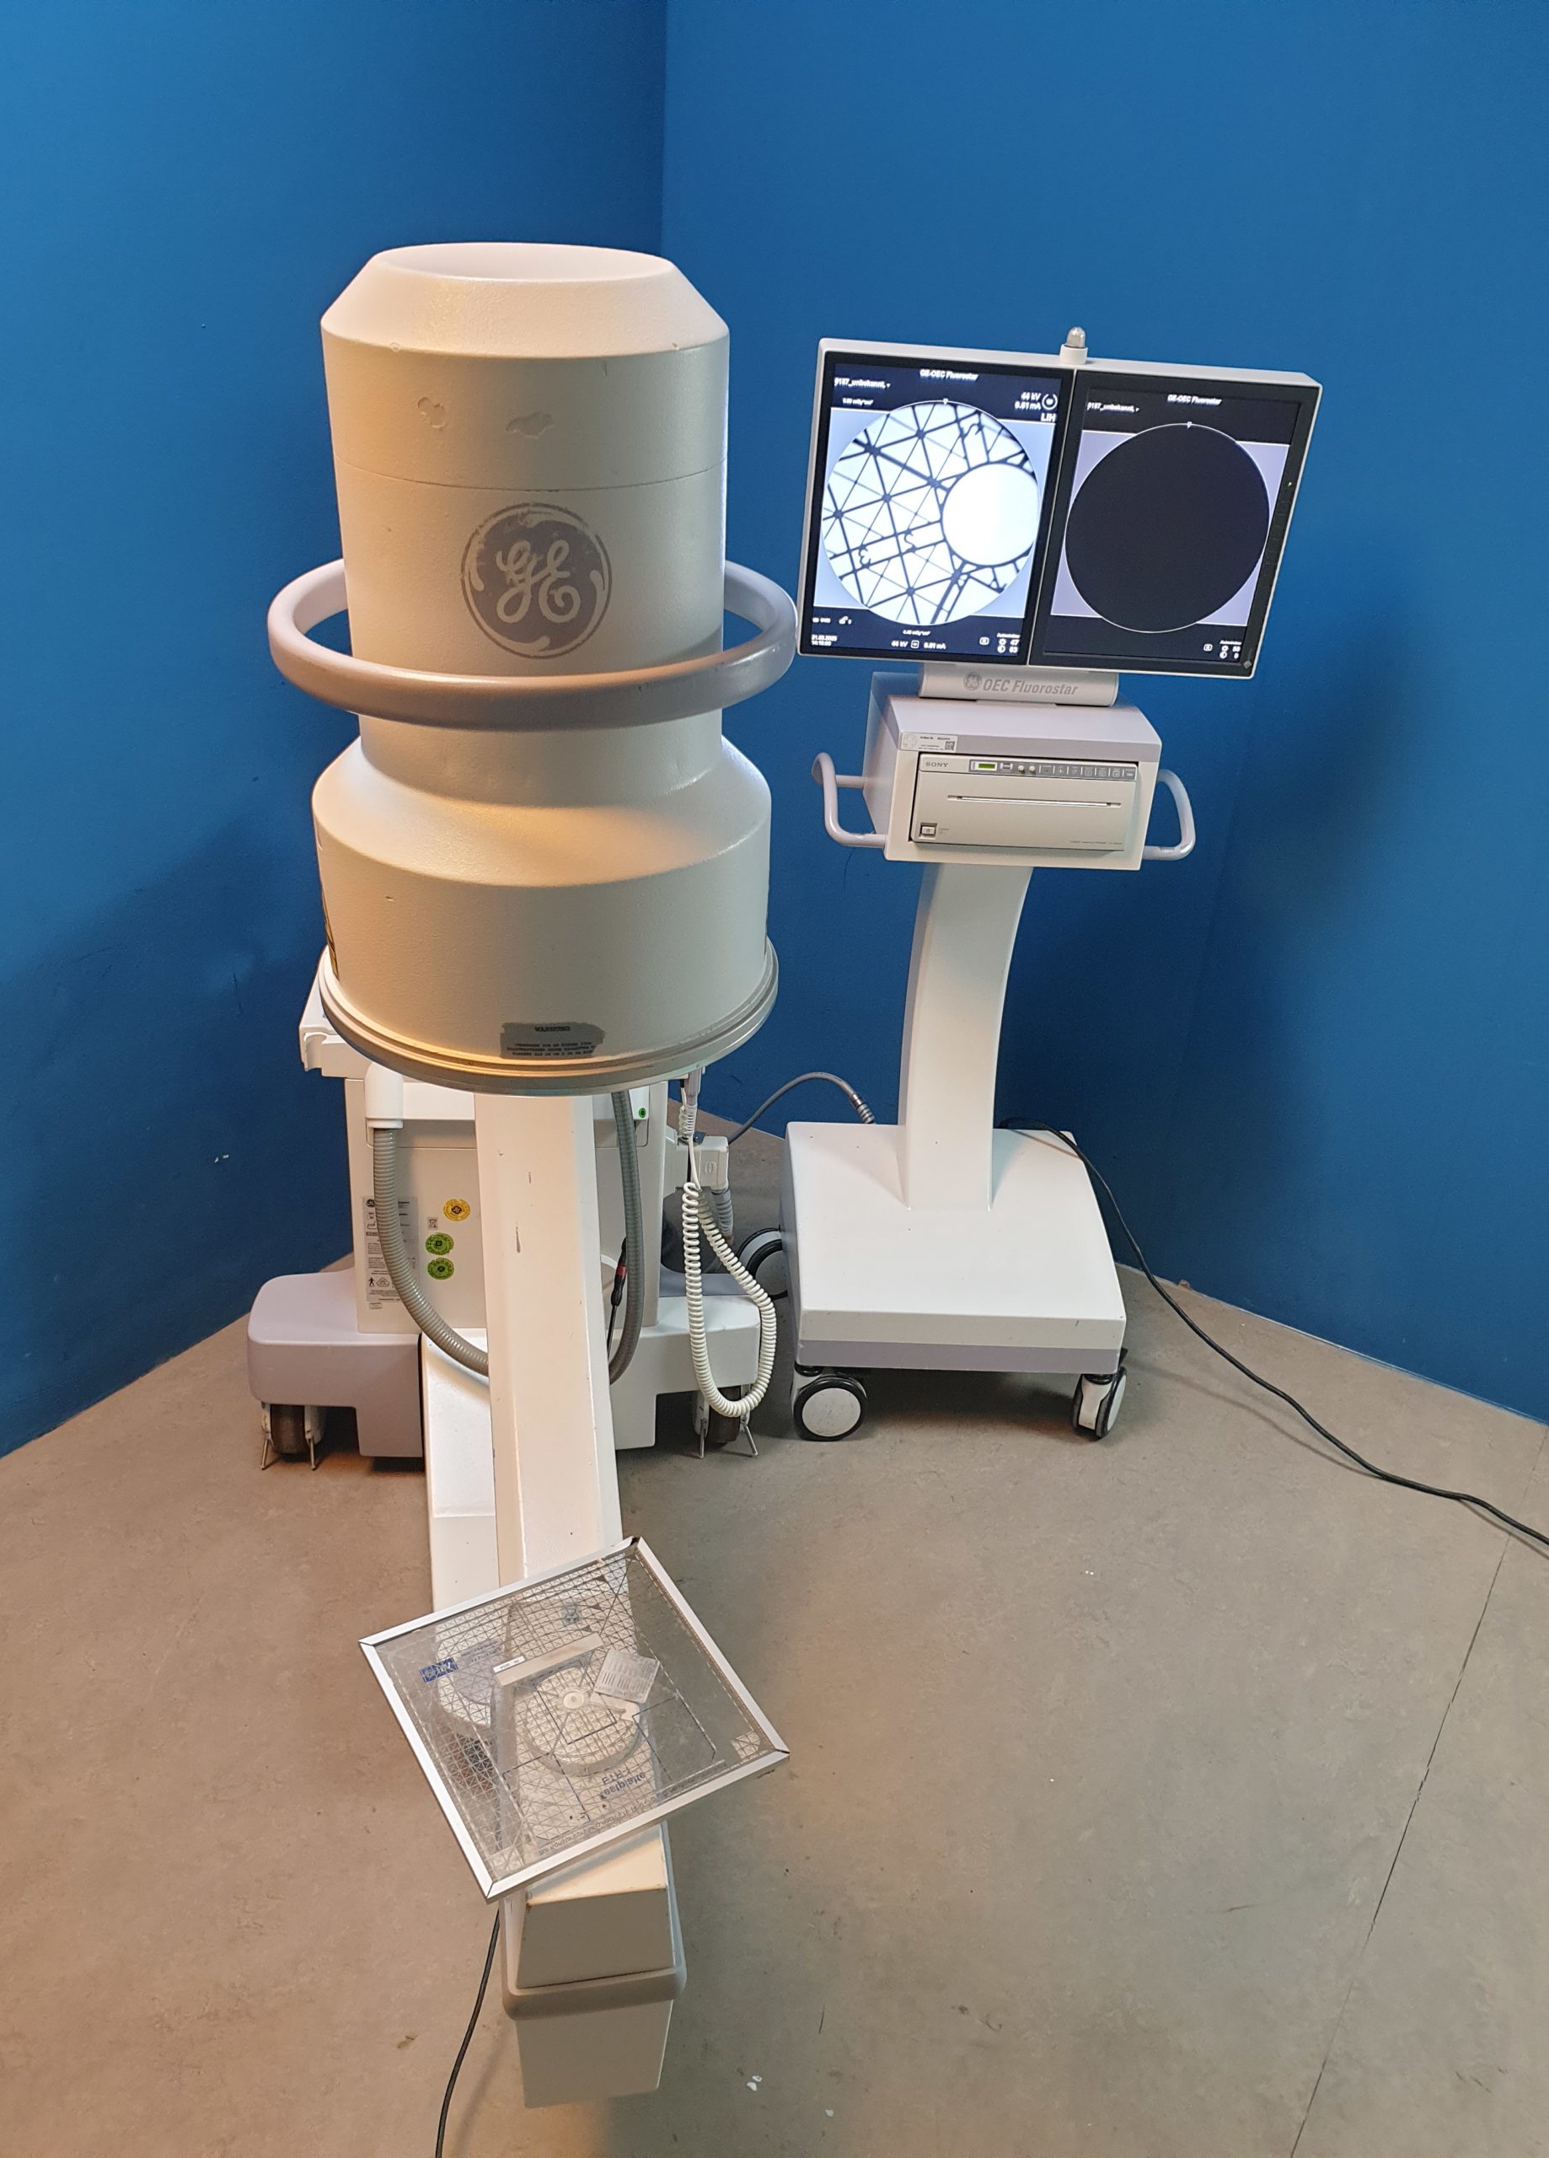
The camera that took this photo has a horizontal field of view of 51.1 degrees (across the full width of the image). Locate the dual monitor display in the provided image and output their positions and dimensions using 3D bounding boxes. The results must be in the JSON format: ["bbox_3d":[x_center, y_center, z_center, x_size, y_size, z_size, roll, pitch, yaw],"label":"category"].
[{"bbox_3d":[0.383,-0.791,2.284,0.670,0.405,0.085,2,33,-5],"label":"dual monitor display"}]

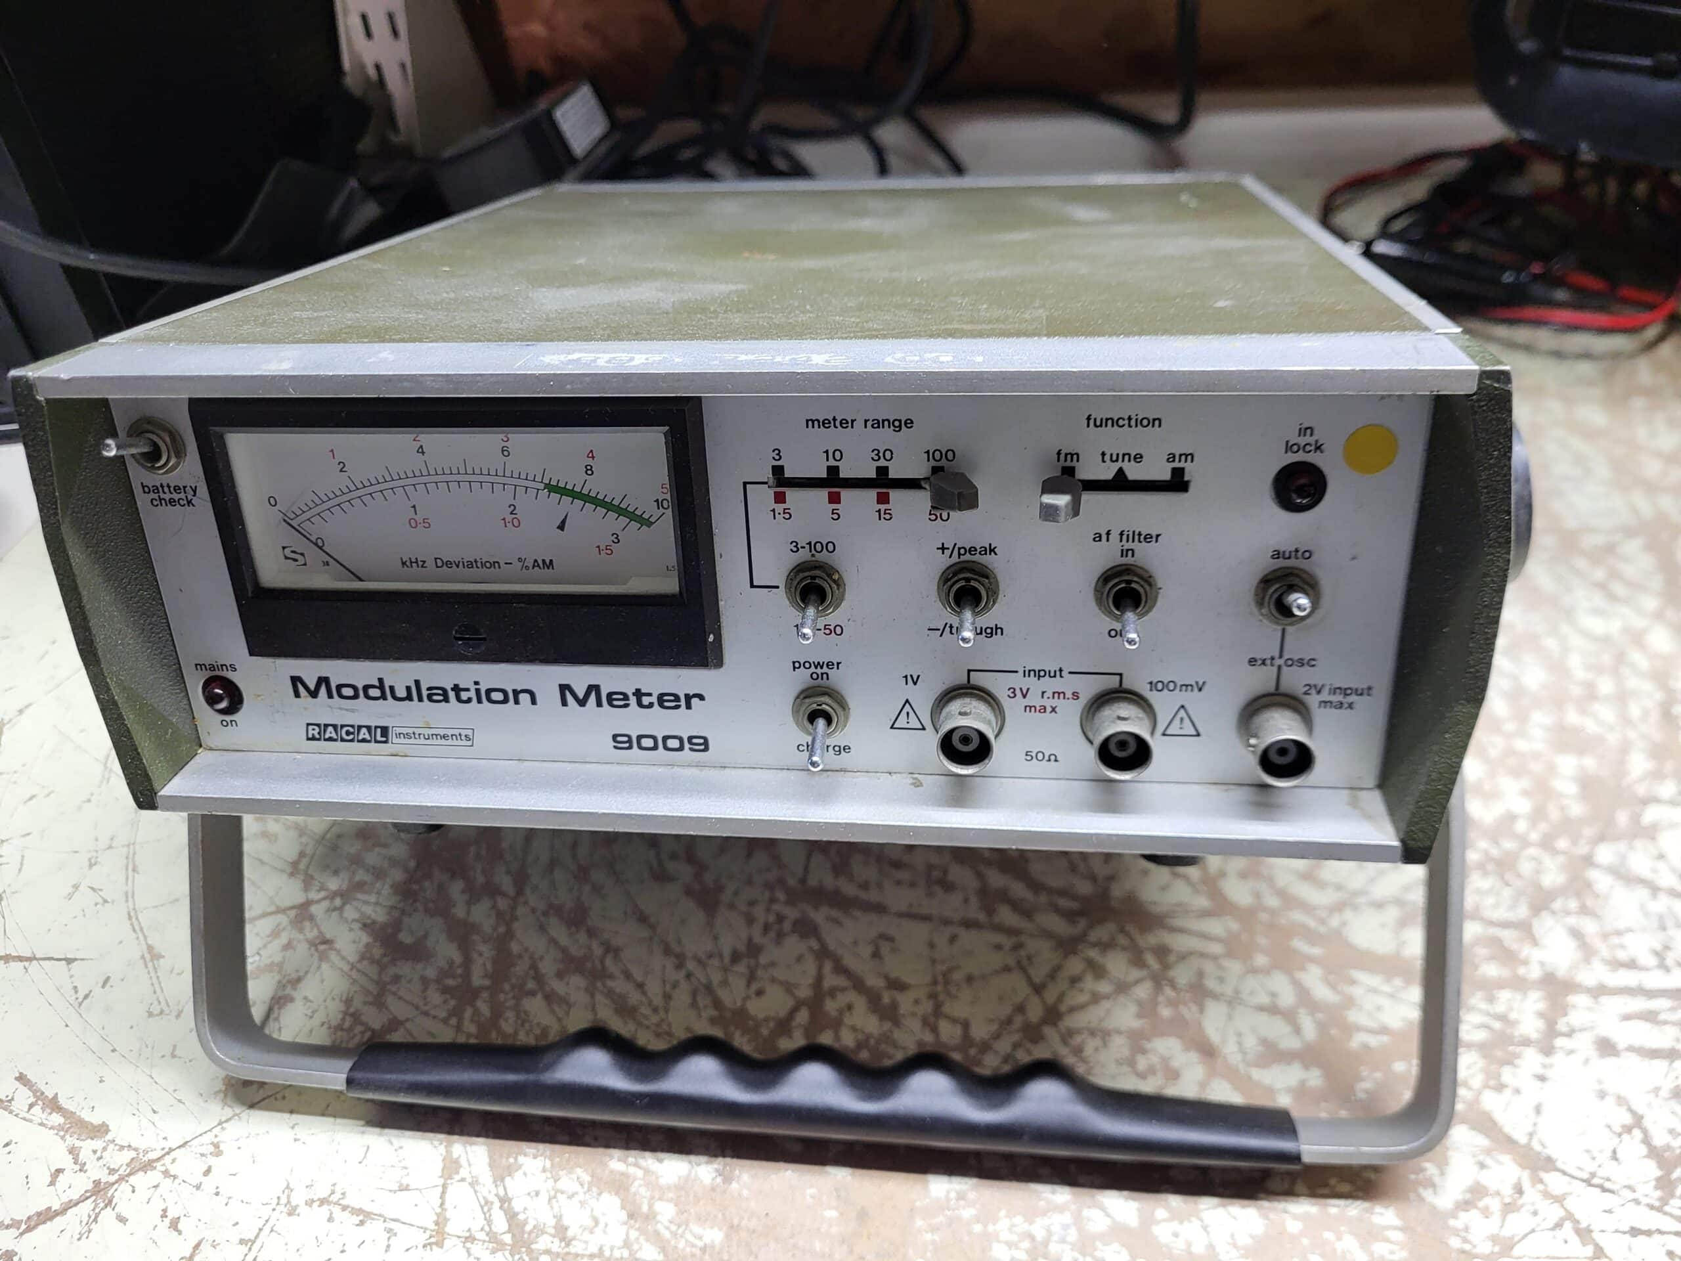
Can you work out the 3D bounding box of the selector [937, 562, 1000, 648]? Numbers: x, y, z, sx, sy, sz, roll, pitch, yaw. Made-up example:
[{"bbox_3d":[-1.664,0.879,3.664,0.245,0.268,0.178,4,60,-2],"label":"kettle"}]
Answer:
[{"bbox_3d":[0.021,-0.004,0.208,0.010,0.011,0.013,1,24,8],"label":"selector"}]

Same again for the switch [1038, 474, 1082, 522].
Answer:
[{"bbox_3d":[0.035,-0.021,0.199,0.006,0.006,0.010,1,24,8],"label":"switch"}]

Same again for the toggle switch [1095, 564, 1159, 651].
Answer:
[{"bbox_3d":[0.047,-0.004,0.205,0.010,0.011,0.013,1,24,8],"label":"toggle switch"}]

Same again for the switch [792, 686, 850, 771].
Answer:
[{"bbox_3d":[-0.004,0.017,0.222,0.010,0.011,0.013,1,24,8],"label":"switch"}]

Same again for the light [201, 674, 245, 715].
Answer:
[{"bbox_3d":[-0.119,0.013,0.242,0.008,0.008,0.003,1,24,8],"label":"light"}]

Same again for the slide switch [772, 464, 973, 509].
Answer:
[{"bbox_3d":[0.005,-0.022,0.205,0.035,0.006,0.009,1,24,8],"label":"slide switch"}]

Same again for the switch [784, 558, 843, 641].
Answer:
[{"bbox_3d":[-0.005,-0.005,0.212,0.010,0.011,0.013,1,24,8],"label":"switch"}]

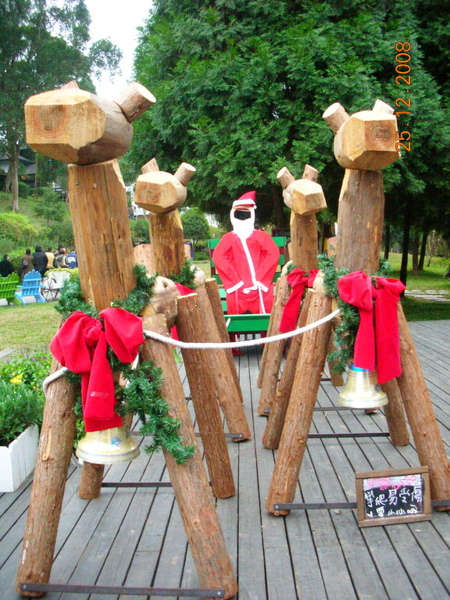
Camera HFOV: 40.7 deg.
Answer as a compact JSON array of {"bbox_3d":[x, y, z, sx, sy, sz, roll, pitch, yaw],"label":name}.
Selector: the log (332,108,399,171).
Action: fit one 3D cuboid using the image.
[{"bbox_3d":[0.671,-0.776,2.952,0.315,0.300,0.420,0,5,1],"label":"log"}]

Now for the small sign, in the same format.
[{"bbox_3d":[0.877,1.023,3.173,0.400,0.280,0.040,-1,-6,-12],"label":"small sign"}]

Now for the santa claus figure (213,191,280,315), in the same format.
[{"bbox_3d":[0.303,-0.626,8.544,0.957,1.816,0.340,0,5,0],"label":"santa claus figure"}]

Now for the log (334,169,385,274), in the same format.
[{"bbox_3d":[0.729,-0.352,3.261,0.250,0.701,0.240,2,5,0],"label":"log"}]

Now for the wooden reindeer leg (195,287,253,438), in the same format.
[{"bbox_3d":[-0.035,0.442,4.255,0.143,1.124,0.143,-16,4,3],"label":"wooden reindeer leg"}]

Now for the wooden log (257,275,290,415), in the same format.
[{"bbox_3d":[0.425,0.401,5.249,0.135,1.200,0.135,8,5,1],"label":"wooden log"}]

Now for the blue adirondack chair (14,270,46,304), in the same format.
[{"bbox_3d":[-5.370,-0.383,16.799,0.730,0.930,0.850,-3,5,-31],"label":"blue adirondack chair"}]

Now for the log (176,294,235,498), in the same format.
[{"bbox_3d":[-0.107,0.547,3.488,0.135,1.180,0.135,-10,4,2],"label":"log"}]

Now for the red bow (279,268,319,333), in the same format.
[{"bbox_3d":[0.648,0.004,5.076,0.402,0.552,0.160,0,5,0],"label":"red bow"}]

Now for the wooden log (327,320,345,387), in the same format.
[{"bbox_3d":[1.124,0.313,6.388,0.130,1.180,0.130,-9,4,2],"label":"wooden log"}]

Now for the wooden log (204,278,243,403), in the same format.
[{"bbox_3d":[-0.008,0.381,5.537,0.122,1.145,0.122,-11,7,1],"label":"wooden log"}]

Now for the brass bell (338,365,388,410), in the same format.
[{"bbox_3d":[0.730,0.445,3.198,0.260,0.225,0.260,0,5,1],"label":"brass bell"}]

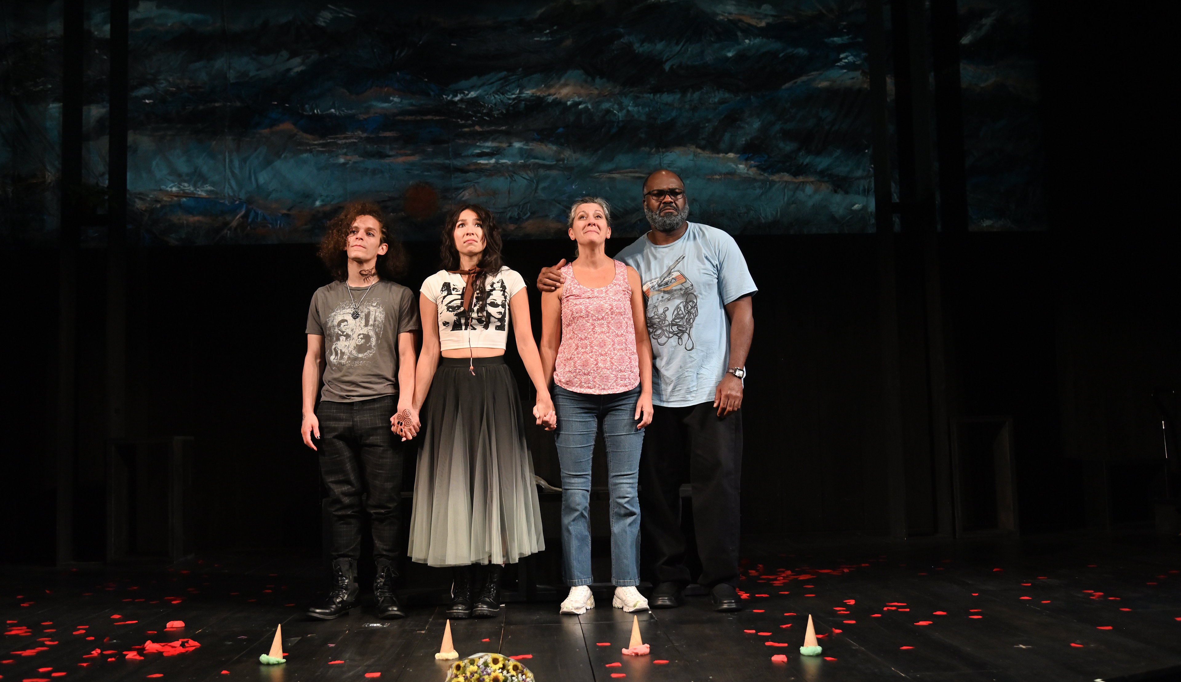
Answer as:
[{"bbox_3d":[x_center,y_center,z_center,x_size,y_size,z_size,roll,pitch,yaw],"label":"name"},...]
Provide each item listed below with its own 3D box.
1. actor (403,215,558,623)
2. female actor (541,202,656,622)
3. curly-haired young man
[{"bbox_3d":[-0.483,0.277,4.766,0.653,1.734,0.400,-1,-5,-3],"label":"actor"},{"bbox_3d":[0.023,0.245,4.689,0.485,1.730,0.330,-2,-5,2],"label":"female actor"},{"bbox_3d":[-0.980,0.268,4.746,0.503,1.746,0.360,-1,-5,-3],"label":"curly-haired young man"}]

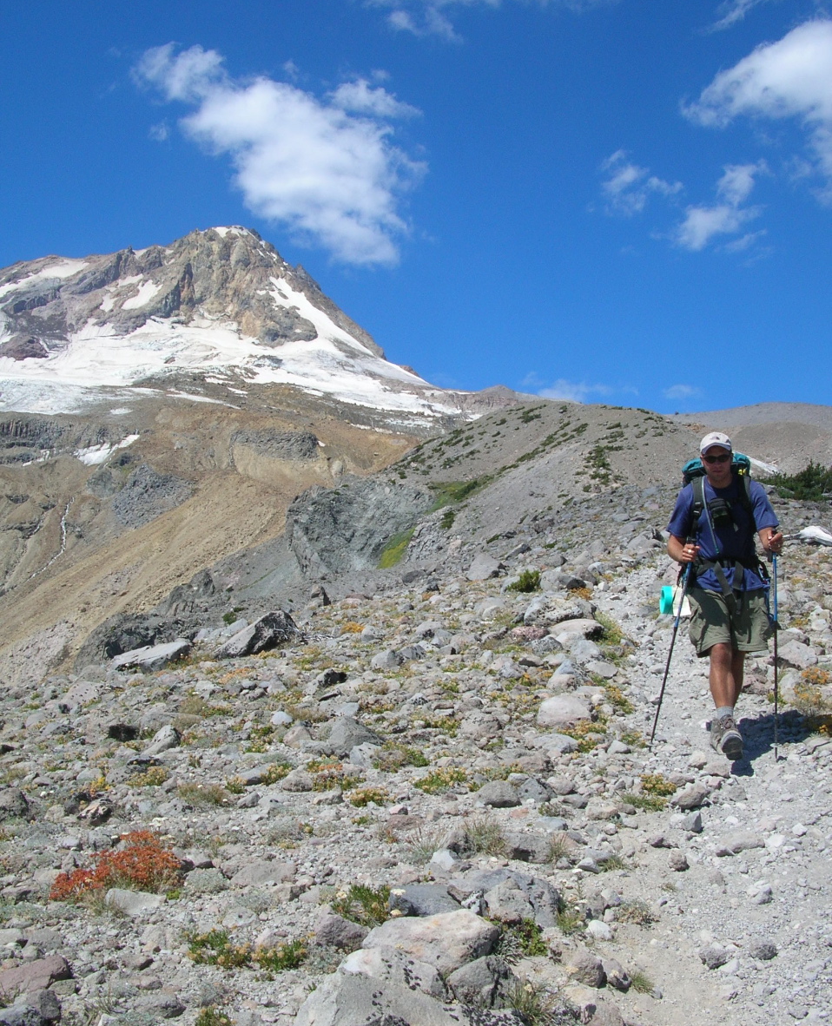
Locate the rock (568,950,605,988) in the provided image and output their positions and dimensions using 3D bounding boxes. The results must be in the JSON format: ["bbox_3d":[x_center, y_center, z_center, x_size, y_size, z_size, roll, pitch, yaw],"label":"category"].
[{"bbox_3d":[0.529,1.411,3.480,0.118,0.112,0.115,0,-3,0],"label":"rock"}]

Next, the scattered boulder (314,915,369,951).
[{"bbox_3d":[-0.247,1.416,3.780,0.190,0.130,0.160,0,-3,0],"label":"scattered boulder"}]

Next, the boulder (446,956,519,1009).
[{"bbox_3d":[0.207,1.442,3.450,0.230,0.155,0.200,0,-3,0],"label":"boulder"}]

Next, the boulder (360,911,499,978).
[{"bbox_3d":[0.045,1.463,3.780,0.470,0.210,0.360,0,-3,0],"label":"boulder"}]

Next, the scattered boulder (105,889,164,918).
[{"bbox_3d":[-1.029,1.425,4.100,0.215,0.100,0.160,0,-3,0],"label":"scattered boulder"}]

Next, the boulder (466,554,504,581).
[{"bbox_3d":[0.963,0.758,15.670,0.532,0.384,0.425,0,-6,4],"label":"boulder"}]

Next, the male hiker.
[{"bbox_3d":[1.713,0.462,6.250,0.650,1.800,0.750,-1,-3,13],"label":"male hiker"}]

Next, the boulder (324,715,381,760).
[{"bbox_3d":[-0.367,1.290,6.462,0.329,0.230,0.279,0,-6,-3],"label":"boulder"}]

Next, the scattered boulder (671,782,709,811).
[{"bbox_3d":[1.281,1.326,5.252,0.173,0.122,0.130,-1,-6,14],"label":"scattered boulder"}]

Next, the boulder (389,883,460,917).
[{"bbox_3d":[0.033,1.411,4.050,0.260,0.145,0.220,0,-3,0],"label":"boulder"}]

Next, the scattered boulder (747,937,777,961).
[{"bbox_3d":[1.125,1.418,3.650,0.096,0.070,0.090,0,-3,0],"label":"scattered boulder"}]

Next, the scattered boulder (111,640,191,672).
[{"bbox_3d":[-2.254,1.218,9.582,0.652,0.263,0.456,3,-7,-28],"label":"scattered boulder"}]

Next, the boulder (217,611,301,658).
[{"bbox_3d":[-1.409,1.089,10.105,0.733,0.418,0.513,2,-6,-18],"label":"boulder"}]

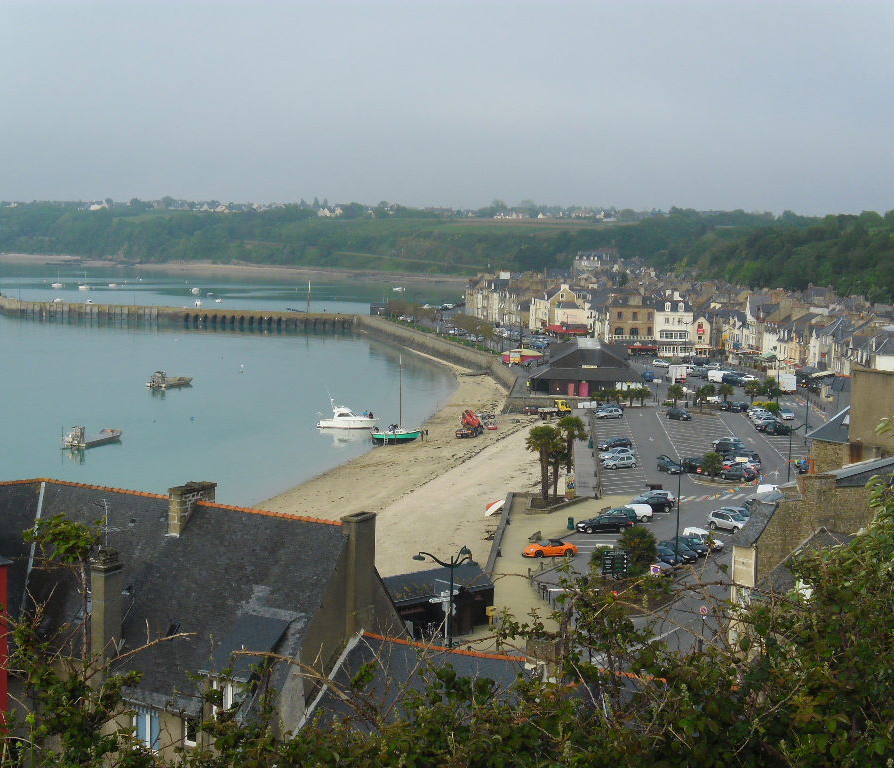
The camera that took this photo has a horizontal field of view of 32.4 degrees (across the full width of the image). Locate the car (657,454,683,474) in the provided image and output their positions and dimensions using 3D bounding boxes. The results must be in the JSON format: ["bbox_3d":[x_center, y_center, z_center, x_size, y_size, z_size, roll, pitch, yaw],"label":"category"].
[{"bbox_3d":[24.570,8.870,169.260,1.680,1.460,3.850,-1,6,-23],"label":"car"}]

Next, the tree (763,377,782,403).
[{"bbox_3d":[50.570,1.100,238.950,2.800,4.510,2.800,1,5,4],"label":"tree"}]

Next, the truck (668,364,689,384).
[{"bbox_3d":[39.975,-1.882,266.598,2.100,3.050,5.700,1,6,-8],"label":"truck"}]

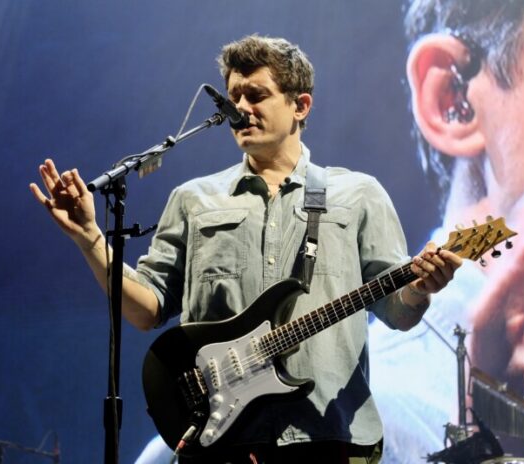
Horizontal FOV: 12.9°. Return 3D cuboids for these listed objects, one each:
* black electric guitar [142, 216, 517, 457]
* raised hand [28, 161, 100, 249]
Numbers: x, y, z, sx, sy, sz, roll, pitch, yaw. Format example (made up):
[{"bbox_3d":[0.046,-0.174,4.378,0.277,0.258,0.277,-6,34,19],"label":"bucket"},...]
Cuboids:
[{"bbox_3d":[0.154,0.203,5.334,0.963,0.320,0.070,-28,-29,13],"label":"black electric guitar"},{"bbox_3d":[-0.455,-0.066,5.370,0.130,0.210,0.100,-22,-3,-10],"label":"raised hand"}]

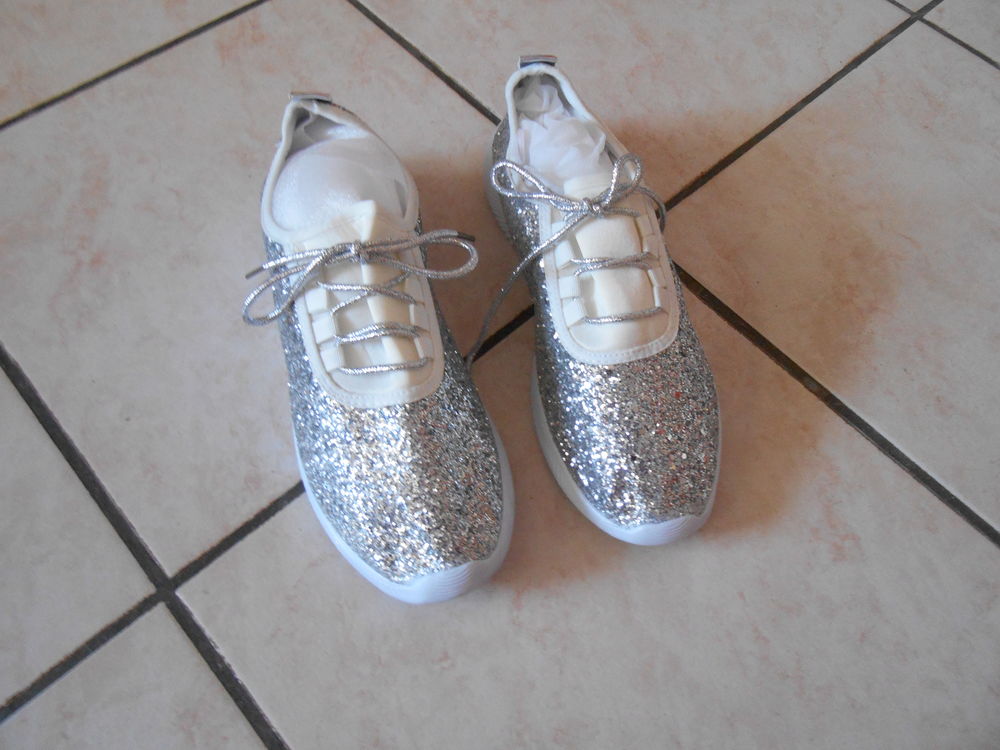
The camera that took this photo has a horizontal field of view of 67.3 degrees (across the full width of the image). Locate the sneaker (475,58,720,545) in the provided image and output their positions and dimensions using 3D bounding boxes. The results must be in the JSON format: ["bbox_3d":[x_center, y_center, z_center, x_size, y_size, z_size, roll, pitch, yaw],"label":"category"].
[{"bbox_3d":[0.057,-0.051,0.403,0.100,0.096,0.267,-11,63,-9],"label":"sneaker"}]

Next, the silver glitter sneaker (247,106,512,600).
[{"bbox_3d":[-0.067,-0.021,0.381,0.100,0.096,0.266,-14,64,-10],"label":"silver glitter sneaker"}]

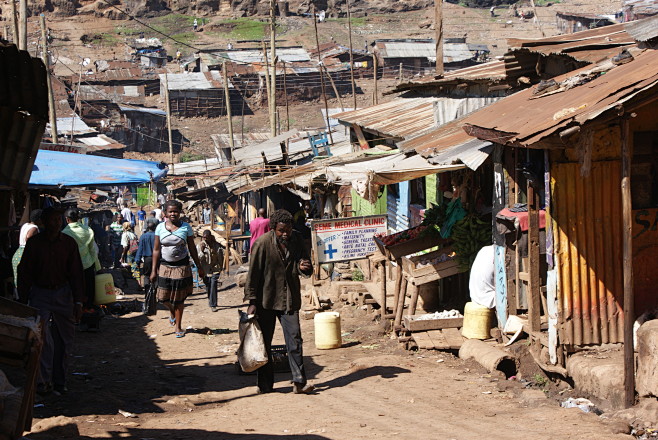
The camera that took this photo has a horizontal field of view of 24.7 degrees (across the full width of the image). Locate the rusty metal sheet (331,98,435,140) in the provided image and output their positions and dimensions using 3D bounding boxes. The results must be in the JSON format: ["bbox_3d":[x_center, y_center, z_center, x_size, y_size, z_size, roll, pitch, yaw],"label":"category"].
[{"bbox_3d":[0.958,-1.692,25.000,1.900,0.200,2.400,-15,17,-28],"label":"rusty metal sheet"}]

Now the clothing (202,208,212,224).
[{"bbox_3d":[-4.617,-0.133,57.000,0.420,0.650,0.270,-2,3,-3],"label":"clothing"}]

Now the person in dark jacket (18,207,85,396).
[{"bbox_3d":[-2.608,0.766,14.100,0.620,1.750,0.380,-2,3,-11],"label":"person in dark jacket"}]

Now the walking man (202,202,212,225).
[{"bbox_3d":[-4.617,0.114,57.000,0.450,1.660,0.320,-2,3,-3],"label":"walking man"}]

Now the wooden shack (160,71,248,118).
[{"bbox_3d":[-10.794,-10.625,127.000,5.800,3.300,3.500,-2,3,-7],"label":"wooden shack"}]

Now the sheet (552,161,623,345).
[{"bbox_3d":[2.188,0.275,12.700,0.600,1.560,0.050,-3,3,0],"label":"sheet"}]

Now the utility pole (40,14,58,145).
[{"bbox_3d":[-9.550,-3.310,52.000,0.160,7.600,0.160,-6,1,0],"label":"utility pole"}]

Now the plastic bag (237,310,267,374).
[{"bbox_3d":[-0.671,1.065,13.150,0.270,0.530,0.200,0,1,11],"label":"plastic bag"}]

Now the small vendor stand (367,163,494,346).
[{"bbox_3d":[1.270,0.423,18.400,1.250,2.120,1.900,-1,1,-14],"label":"small vendor stand"}]

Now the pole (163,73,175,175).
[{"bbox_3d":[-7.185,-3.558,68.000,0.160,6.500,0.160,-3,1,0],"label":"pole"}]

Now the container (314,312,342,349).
[{"bbox_3d":[-0.003,1.208,16.400,0.290,0.390,0.250,-2,3,9],"label":"container"}]

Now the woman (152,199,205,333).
[{"bbox_3d":[-1.818,0.588,18.000,0.620,1.620,0.420,-1,1,3],"label":"woman"}]

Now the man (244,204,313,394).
[{"bbox_3d":[-0.441,0.725,13.350,0.600,1.630,0.480,-1,1,-18],"label":"man"}]

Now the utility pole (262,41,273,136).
[{"bbox_3d":[-2.652,-4.284,68.000,0.160,7.600,0.160,-3,1,0],"label":"utility pole"}]

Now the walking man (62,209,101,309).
[{"bbox_3d":[-3.514,0.660,21.300,0.520,1.650,0.420,-1,1,-20],"label":"walking man"}]

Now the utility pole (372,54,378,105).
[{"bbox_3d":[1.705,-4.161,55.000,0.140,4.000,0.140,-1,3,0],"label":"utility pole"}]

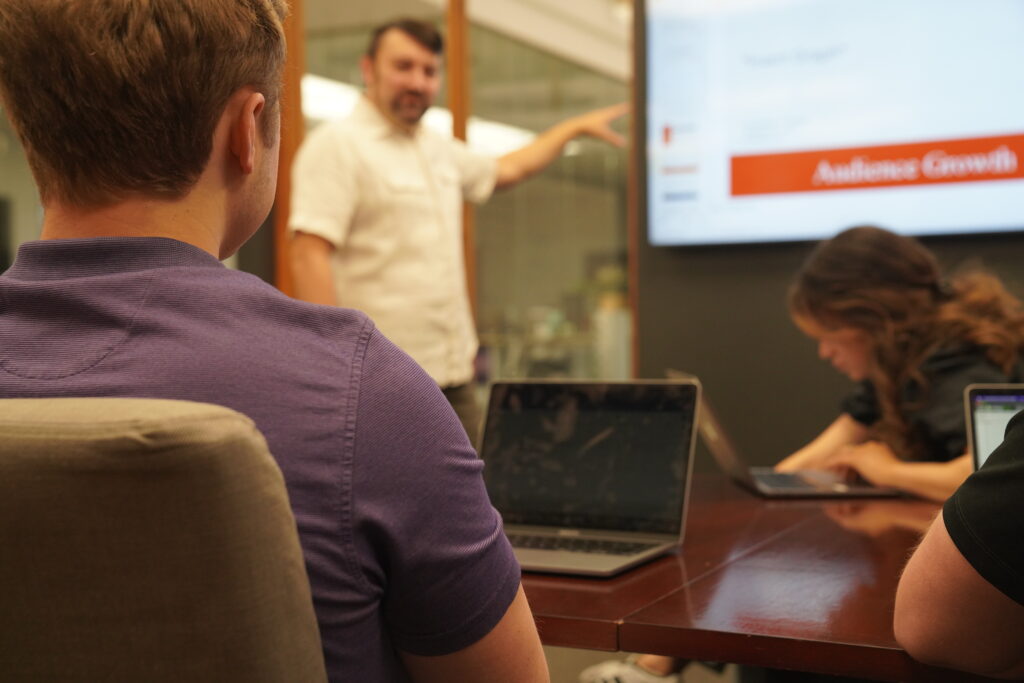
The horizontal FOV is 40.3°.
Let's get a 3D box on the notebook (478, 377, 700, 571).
[{"bbox_3d":[0.041,0.156,1.702,0.304,0.201,0.299,0,2,27],"label":"notebook"}]

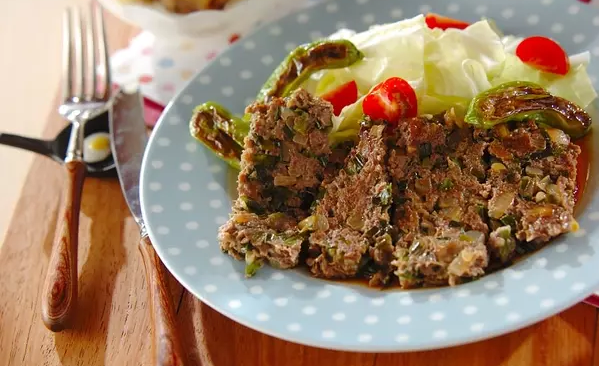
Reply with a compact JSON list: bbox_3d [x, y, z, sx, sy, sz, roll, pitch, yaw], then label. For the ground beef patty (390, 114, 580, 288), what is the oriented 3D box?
[{"bbox_3d":[0.078,0.008,0.850,0.078,0.031,0.068,-6,42,6],"label":"ground beef patty"}]

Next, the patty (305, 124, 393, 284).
[{"bbox_3d":[0.021,0.009,0.860,0.037,0.032,0.068,-6,42,6],"label":"patty"}]

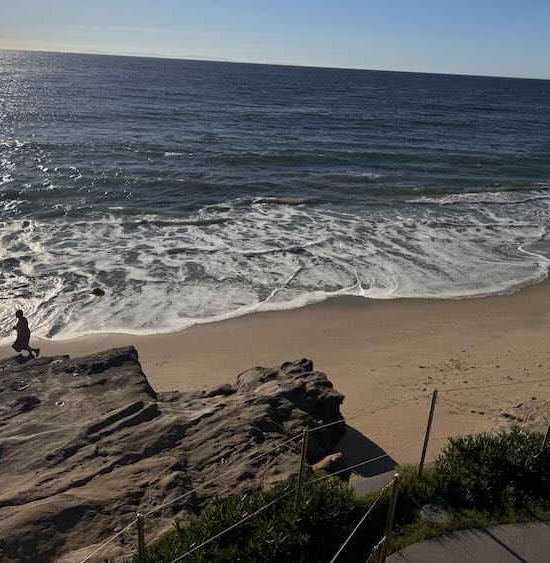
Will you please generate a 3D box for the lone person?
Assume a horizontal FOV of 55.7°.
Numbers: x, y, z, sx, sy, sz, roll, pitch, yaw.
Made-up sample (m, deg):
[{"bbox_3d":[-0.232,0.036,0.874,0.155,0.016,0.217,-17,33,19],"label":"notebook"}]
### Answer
[{"bbox_3d":[-7.407,1.545,15.400,0.680,1.580,0.500,-2,23,-13],"label":"lone person"}]

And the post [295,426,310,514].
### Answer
[{"bbox_3d":[0.255,1.948,5.221,0.045,1.150,0.045,-13,27,-33],"label":"post"}]

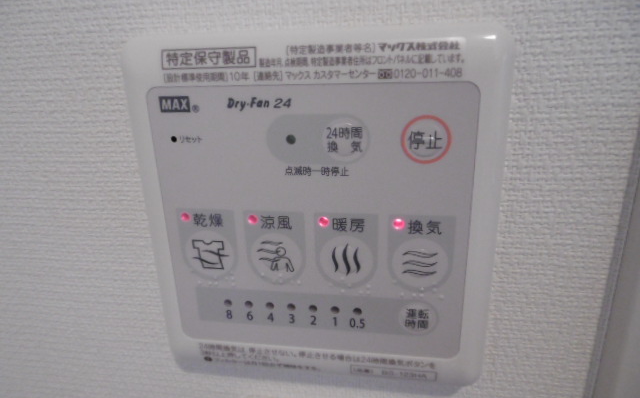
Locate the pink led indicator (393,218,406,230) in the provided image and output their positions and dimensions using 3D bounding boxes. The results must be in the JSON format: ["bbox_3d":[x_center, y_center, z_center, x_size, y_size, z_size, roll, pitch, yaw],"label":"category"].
[{"bbox_3d":[0.025,0.008,0.138,0.004,0.004,0.002,1,19,9],"label":"pink led indicator"}]

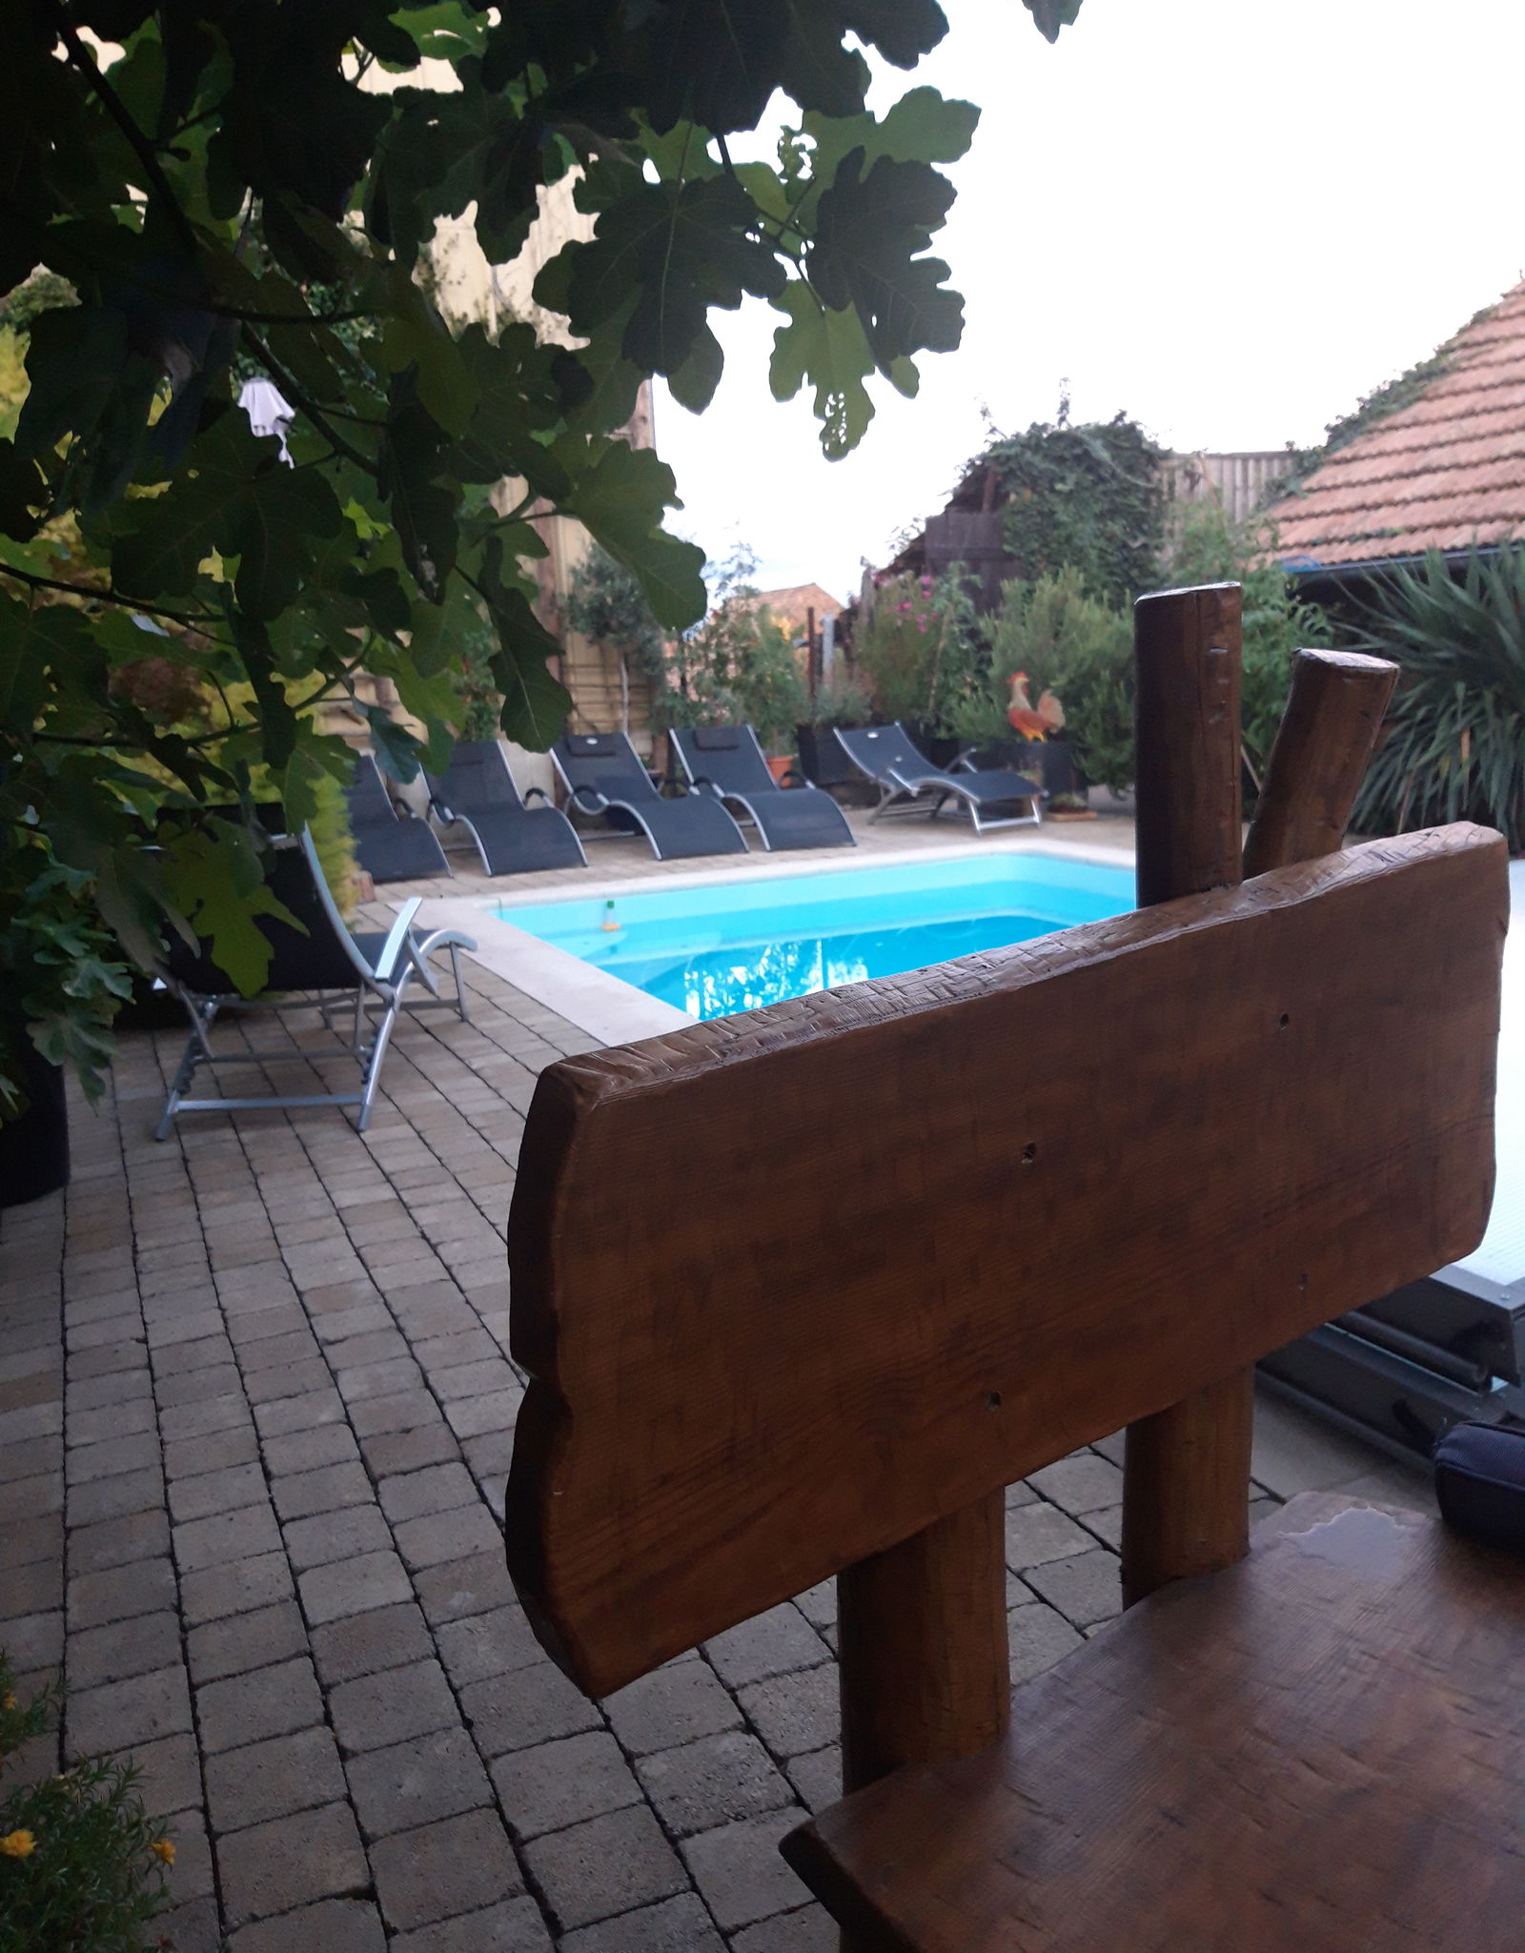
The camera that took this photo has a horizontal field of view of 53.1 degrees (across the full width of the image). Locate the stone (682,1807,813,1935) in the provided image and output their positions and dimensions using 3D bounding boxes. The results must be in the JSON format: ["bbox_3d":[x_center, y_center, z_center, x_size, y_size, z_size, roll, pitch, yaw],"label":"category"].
[{"bbox_3d":[0.004,0.946,1.582,0.138,0.060,0.137,-7,12,-23],"label":"stone"}]

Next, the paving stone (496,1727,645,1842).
[{"bbox_3d":[-0.212,0.928,1.712,0.138,0.060,0.138,-7,12,-23],"label":"paving stone"}]

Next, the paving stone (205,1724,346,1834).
[{"bbox_3d":[-0.552,0.937,1.740,0.135,0.055,0.132,-7,13,-21],"label":"paving stone"}]

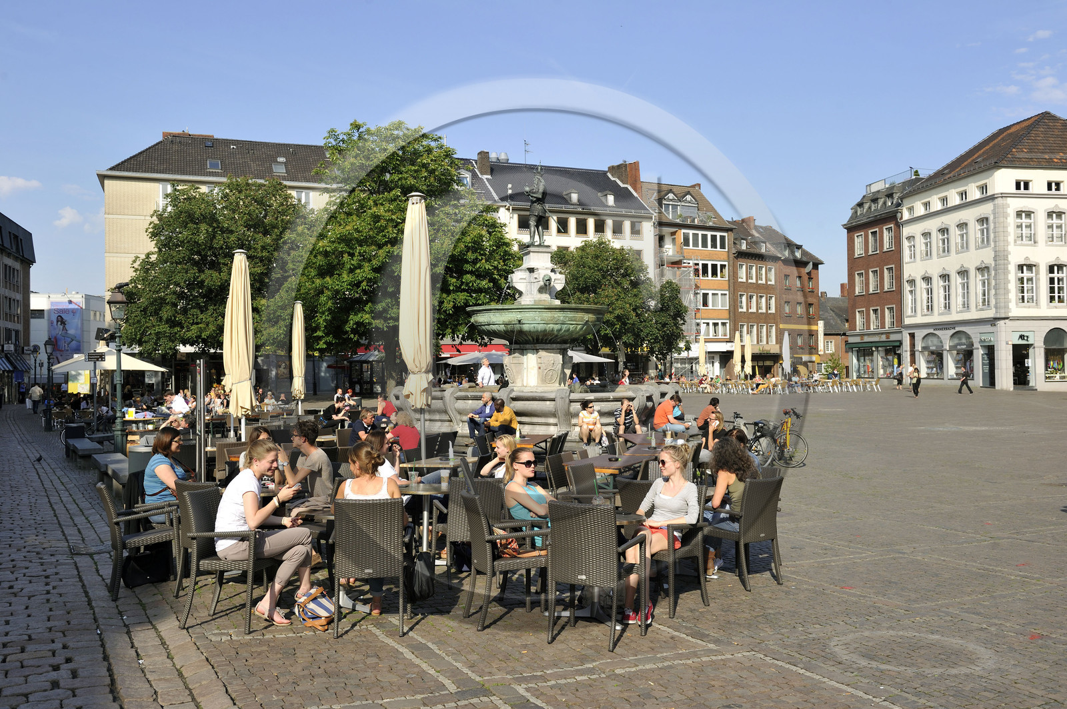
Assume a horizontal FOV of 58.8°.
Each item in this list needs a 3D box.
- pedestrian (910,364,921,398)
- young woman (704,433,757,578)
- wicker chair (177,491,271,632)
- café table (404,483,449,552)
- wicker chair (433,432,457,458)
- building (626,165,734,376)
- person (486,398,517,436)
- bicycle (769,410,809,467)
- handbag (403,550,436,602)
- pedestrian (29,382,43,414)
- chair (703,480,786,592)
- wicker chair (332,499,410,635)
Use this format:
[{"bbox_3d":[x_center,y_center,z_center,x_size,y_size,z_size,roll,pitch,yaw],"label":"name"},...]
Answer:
[{"bbox_3d":[19.988,1.480,49.500,0.500,1.670,0.400,-1,-1,27],"label":"pedestrian"},{"bbox_3d":[1.614,1.314,7.902,0.460,1.200,0.650,0,-1,-45],"label":"young woman"},{"bbox_3d":[-2.118,1.420,6.639,0.560,0.905,0.550,-1,-1,6],"label":"wicker chair"},{"bbox_3d":[-0.930,1.536,8.402,0.700,0.710,0.700,-1,-1,0],"label":"café table"},{"bbox_3d":[-1.397,1.547,13.431,0.570,0.900,0.550,-1,-1,32],"label":"wicker chair"},{"bbox_3d":[11.850,-6.868,90.185,9.400,19.800,10.500,0,-1,-30],"label":"building"},{"bbox_3d":[-0.664,1.430,19.600,0.780,1.020,0.550,0,-1,-41],"label":"person"},{"bbox_3d":[4.890,1.590,18.400,0.650,1.100,1.600,-1,-1,6],"label":"bicycle"},{"bbox_3d":[-0.766,1.521,6.512,0.240,0.360,0.170,-1,-1,-15],"label":"handbag"},{"bbox_3d":[-26.236,2.392,50.000,0.620,1.670,0.420,0,-1,-22],"label":"pedestrian"},{"bbox_3d":[1.741,1.474,7.989,0.550,0.910,0.565,1,-2,-39],"label":"chair"},{"bbox_3d":[-1.103,1.413,6.484,0.550,0.905,0.560,-1,-1,-3],"label":"wicker chair"}]

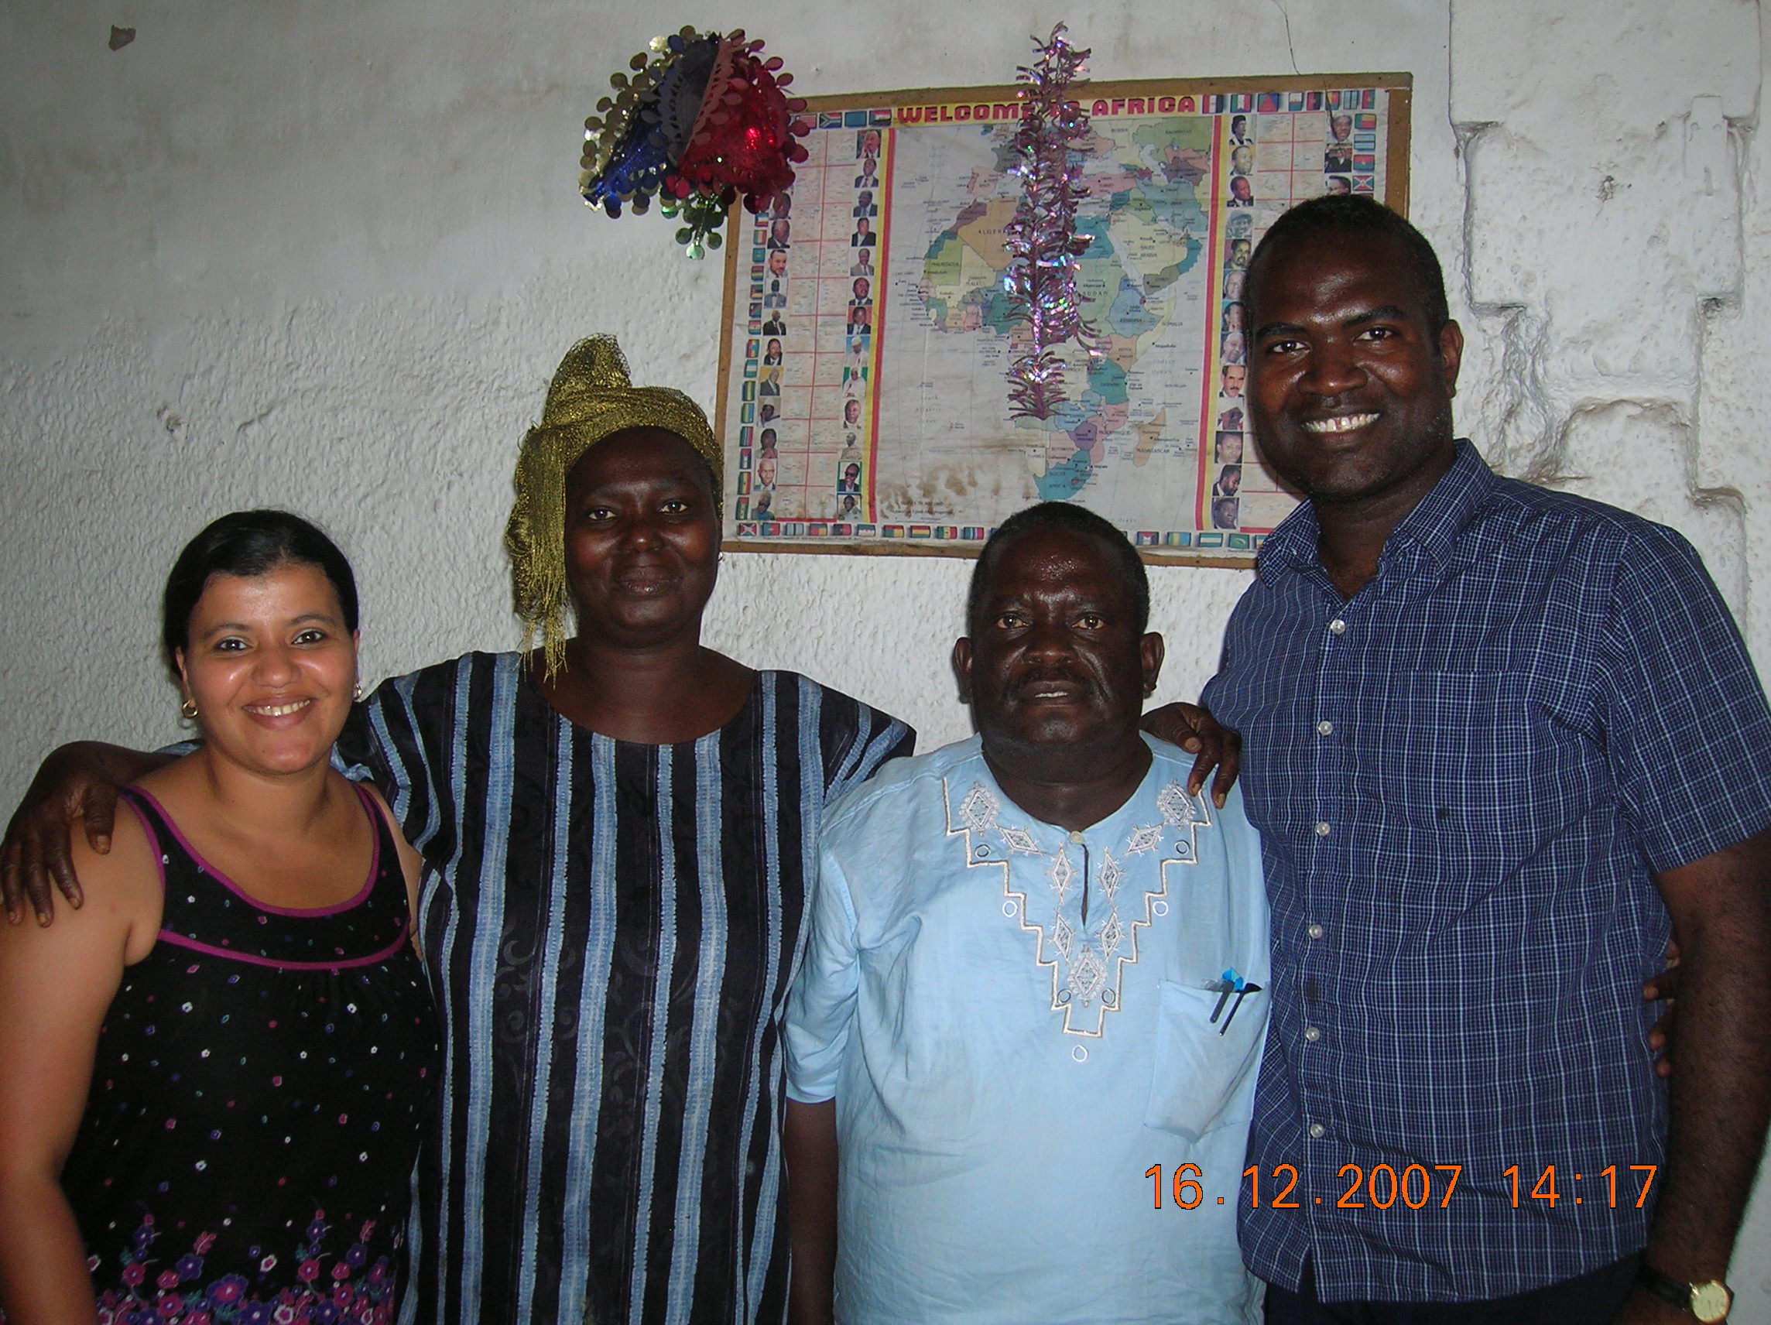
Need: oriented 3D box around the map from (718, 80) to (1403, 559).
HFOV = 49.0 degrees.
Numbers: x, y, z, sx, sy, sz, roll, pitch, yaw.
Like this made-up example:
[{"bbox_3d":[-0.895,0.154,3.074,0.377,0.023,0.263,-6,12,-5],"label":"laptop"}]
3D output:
[{"bbox_3d":[0.184,-0.375,2.135,0.750,0.530,0.020,1,-6,15],"label":"map"}]

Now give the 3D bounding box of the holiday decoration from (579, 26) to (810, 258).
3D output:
[{"bbox_3d":[-0.200,-0.544,2.030,0.240,0.230,0.220,1,-6,15],"label":"holiday decoration"}]

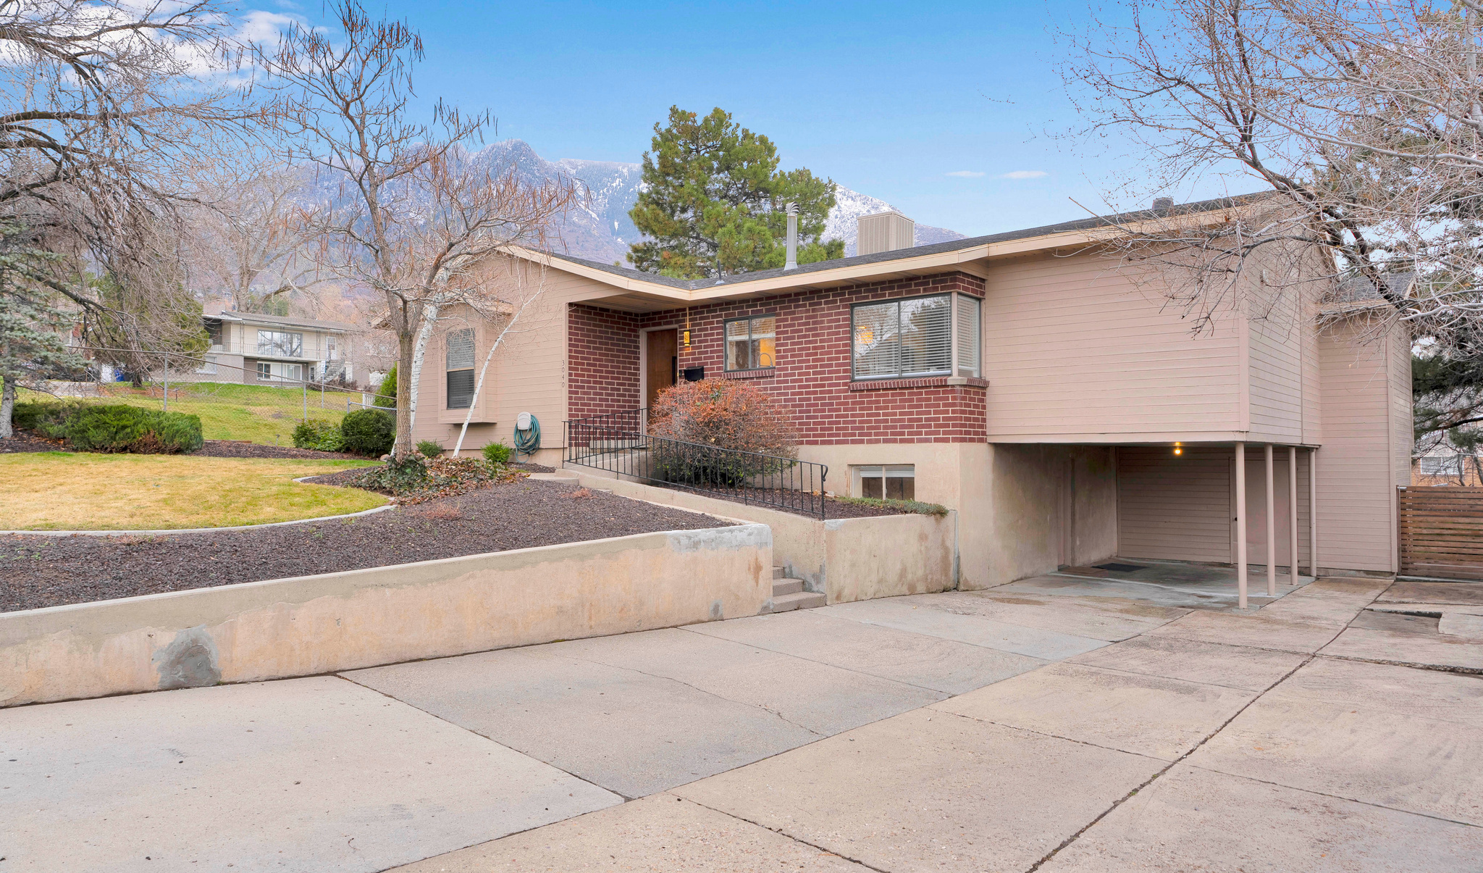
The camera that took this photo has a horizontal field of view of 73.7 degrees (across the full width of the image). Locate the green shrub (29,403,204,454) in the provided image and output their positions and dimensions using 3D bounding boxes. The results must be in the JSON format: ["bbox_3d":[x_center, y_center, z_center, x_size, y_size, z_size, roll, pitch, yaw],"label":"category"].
[{"bbox_3d":[-11.400,-0.140,18.100,3.000,0.930,1.900,0,-1,-12],"label":"green shrub"}]

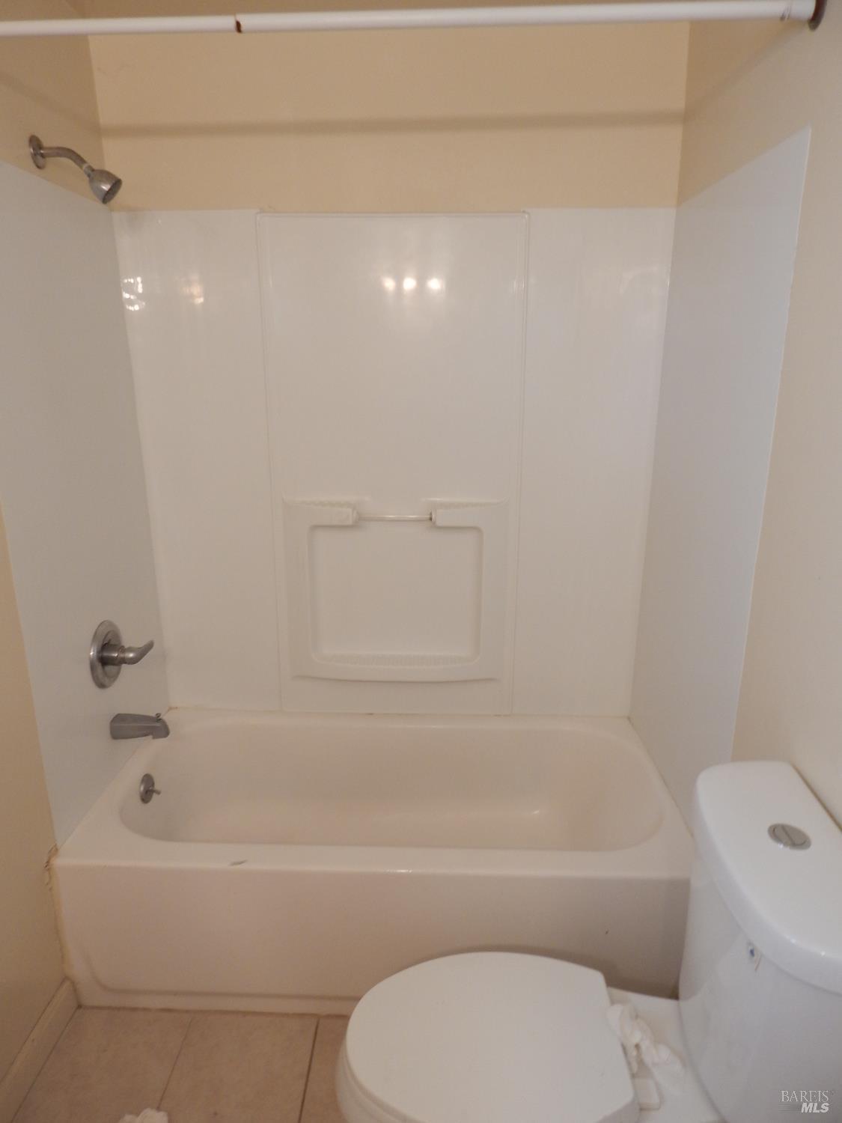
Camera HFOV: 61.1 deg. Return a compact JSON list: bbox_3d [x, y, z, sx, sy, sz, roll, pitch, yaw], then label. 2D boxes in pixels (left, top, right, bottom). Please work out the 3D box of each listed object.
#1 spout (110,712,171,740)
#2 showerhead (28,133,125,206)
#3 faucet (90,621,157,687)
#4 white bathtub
[{"bbox_3d":[-0.779,0.460,1.988,0.152,0.069,0.056,1,16,2],"label":"spout"},{"bbox_3d":[-0.760,-0.873,1.594,0.185,0.140,0.070,1,16,2],"label":"showerhead"},{"bbox_3d":[-0.794,0.251,1.936,0.120,0.169,0.167,1,16,2],"label":"faucet"},{"bbox_3d":[-0.095,0.807,2.050,1.524,0.425,0.752,1,16,2],"label":"white bathtub"}]

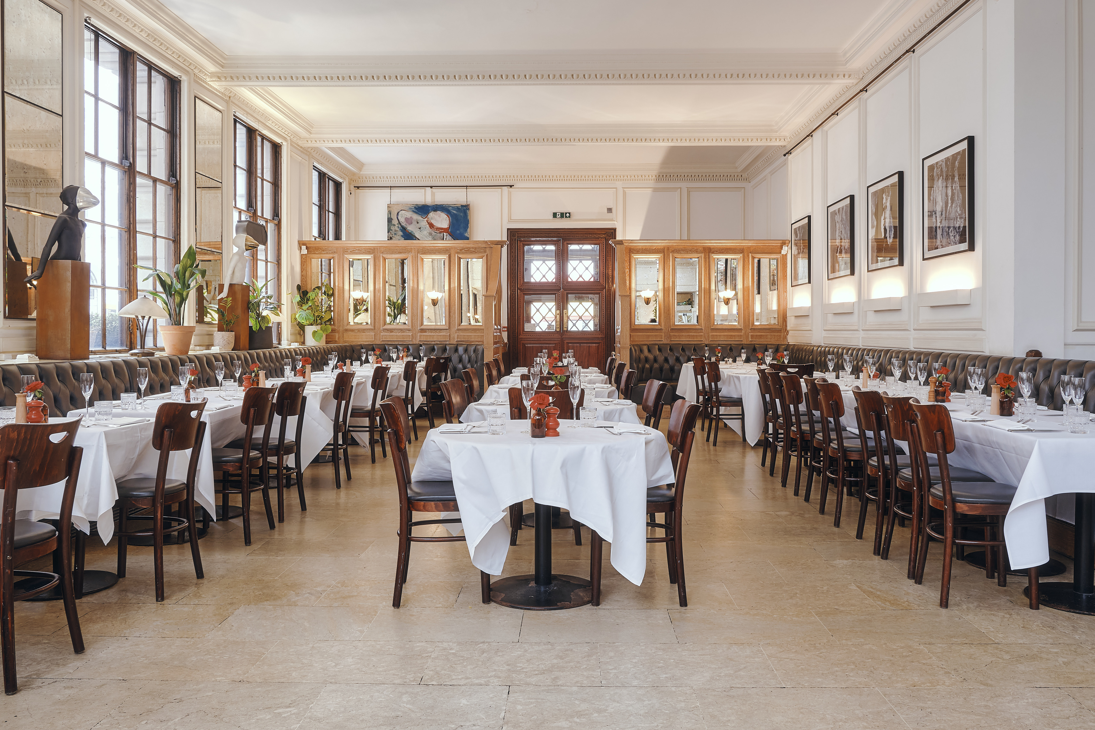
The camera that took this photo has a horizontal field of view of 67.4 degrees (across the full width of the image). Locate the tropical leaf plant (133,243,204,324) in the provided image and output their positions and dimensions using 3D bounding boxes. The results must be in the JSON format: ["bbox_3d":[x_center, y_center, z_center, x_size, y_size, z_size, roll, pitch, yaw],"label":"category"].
[{"bbox_3d":[-3.190,-0.677,6.950,0.480,0.680,0.500,0,2,2],"label":"tropical leaf plant"}]

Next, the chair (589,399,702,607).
[{"bbox_3d":[0.423,0.594,3.676,0.475,0.865,0.425,0,1,1],"label":"chair"}]

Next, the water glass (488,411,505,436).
[{"bbox_3d":[-0.234,0.266,3.783,0.078,0.103,0.078,0,2,2],"label":"water glass"}]

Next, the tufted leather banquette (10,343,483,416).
[{"bbox_3d":[-2.055,0.382,7.700,2.050,1.010,8.400,0,2,2],"label":"tufted leather banquette"}]

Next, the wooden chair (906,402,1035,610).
[{"bbox_3d":[1.890,0.595,3.655,0.460,0.860,0.425,0,2,5],"label":"wooden chair"}]

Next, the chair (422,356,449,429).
[{"bbox_3d":[-1.586,0.329,10.150,0.500,0.885,0.430,0,2,3],"label":"chair"}]

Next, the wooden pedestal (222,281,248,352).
[{"bbox_3d":[-3.160,-0.478,8.260,0.230,0.660,0.230,0,2,2],"label":"wooden pedestal"}]

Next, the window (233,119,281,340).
[{"bbox_3d":[-3.686,-1.612,10.460,0.140,2.640,1.520,0,2,2],"label":"window"}]

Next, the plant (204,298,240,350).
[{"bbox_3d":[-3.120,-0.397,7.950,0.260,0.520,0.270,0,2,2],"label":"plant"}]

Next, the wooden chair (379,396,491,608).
[{"bbox_3d":[-0.490,0.605,3.755,0.480,0.880,0.415,0,2,-3],"label":"wooden chair"}]

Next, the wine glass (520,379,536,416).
[{"bbox_3d":[-0.085,0.187,3.717,0.065,0.227,0.065,0,1,0],"label":"wine glass"}]

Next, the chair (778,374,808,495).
[{"bbox_3d":[1.990,0.498,6.040,0.480,0.865,0.430,0,2,-2],"label":"chair"}]

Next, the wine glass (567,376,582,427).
[{"bbox_3d":[0.137,0.182,4.040,0.068,0.245,0.068,0,2,2],"label":"wine glass"}]

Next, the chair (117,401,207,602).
[{"bbox_3d":[-1.890,0.601,3.850,0.500,0.885,0.430,0,2,6],"label":"chair"}]

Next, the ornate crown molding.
[{"bbox_3d":[0.051,-3.147,13.850,6.720,0.240,0.240,0,1,0],"label":"ornate crown molding"}]

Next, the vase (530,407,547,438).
[{"bbox_3d":[-0.040,0.258,3.675,0.068,0.135,0.068,0,2,2],"label":"vase"}]

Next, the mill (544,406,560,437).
[{"bbox_3d":[0.020,0.242,3.600,0.064,0.135,0.064,0,2,0],"label":"mill"}]

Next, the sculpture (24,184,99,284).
[{"bbox_3d":[-3.250,-0.875,5.520,0.420,0.650,0.320,0,2,2],"label":"sculpture"}]

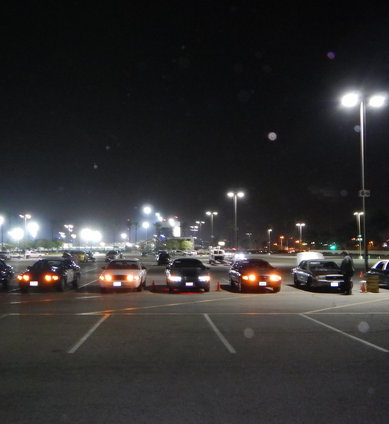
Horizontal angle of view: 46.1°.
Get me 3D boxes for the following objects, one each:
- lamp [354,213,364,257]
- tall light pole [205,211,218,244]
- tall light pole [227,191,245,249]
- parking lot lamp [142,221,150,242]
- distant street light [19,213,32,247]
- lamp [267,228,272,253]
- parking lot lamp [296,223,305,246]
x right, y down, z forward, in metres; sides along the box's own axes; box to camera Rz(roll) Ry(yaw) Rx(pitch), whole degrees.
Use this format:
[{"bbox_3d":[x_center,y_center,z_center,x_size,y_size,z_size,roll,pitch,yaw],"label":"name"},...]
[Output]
[{"bbox_3d":[55.173,7.718,152.145,3.200,15.500,0.800,0,-5,-4],"label":"lamp"},{"bbox_3d":[5.952,7.718,152.145,3.200,15.500,0.800,0,-5,-4],"label":"tall light pole"},{"bbox_3d":[9.519,3.360,104.144,3.300,15.500,0.800,0,-5,-4],"label":"tall light pole"},{"bbox_3d":[-20.917,12.293,199.768,2.600,15.000,0.900,0,-5,-4],"label":"parking lot lamp"},{"bbox_3d":[-60.599,8.722,163.204,3.200,15.500,0.800,0,-5,-4],"label":"distant street light"},{"bbox_3d":[41.495,16.843,249.880,2.200,15.000,0.900,0,-5,-4],"label":"lamp"},{"bbox_3d":[48.912,12.848,208.643,3.200,15.500,0.800,0,-5,-4],"label":"parking lot lamp"}]

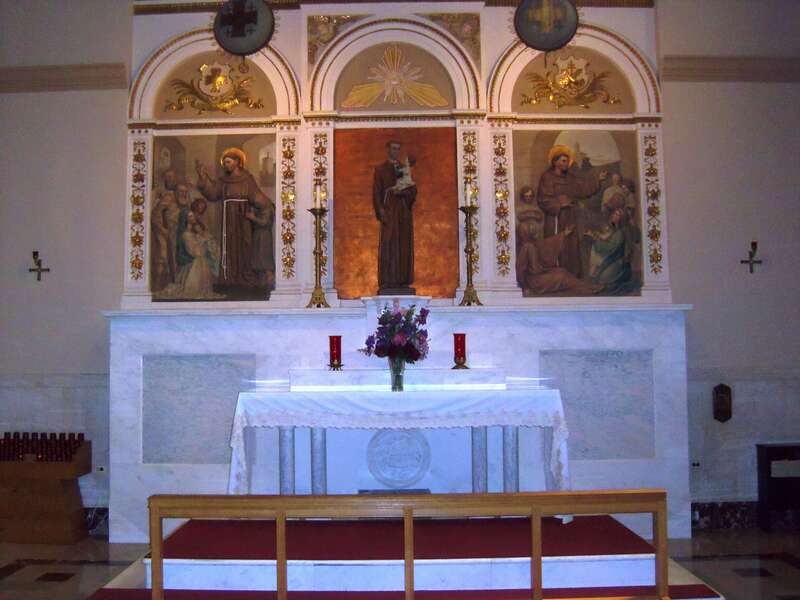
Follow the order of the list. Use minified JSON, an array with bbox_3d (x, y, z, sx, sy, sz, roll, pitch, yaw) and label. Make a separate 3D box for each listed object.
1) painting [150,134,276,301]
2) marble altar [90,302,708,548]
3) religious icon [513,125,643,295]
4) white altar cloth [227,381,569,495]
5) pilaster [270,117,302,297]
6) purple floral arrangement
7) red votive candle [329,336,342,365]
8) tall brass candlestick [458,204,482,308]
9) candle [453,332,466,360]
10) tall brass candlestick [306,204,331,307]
[{"bbox_3d":[-1.705,-0.752,8.051,1.146,1.545,0.060,-1,-4,0],"label":"painting"},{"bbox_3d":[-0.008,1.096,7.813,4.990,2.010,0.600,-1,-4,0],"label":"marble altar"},{"bbox_3d":[1.627,-0.798,8.052,1.173,1.545,0.060,-1,-4,0],"label":"religious icon"},{"bbox_3d":[-0.007,1.098,6.771,2.459,1.117,0.800,-1,-4,0],"label":"white altar cloth"},{"bbox_3d":[-1.031,-0.808,7.974,0.272,1.696,0.150,-1,-4,0],"label":"pilaster"},{"bbox_3d":[-0.027,0.256,6.718,0.520,0.474,0.440,-1,-4,0],"label":"purple floral arrangement"},{"bbox_3d":[-0.511,0.415,7.008,0.110,0.263,0.110,-1,-4,0],"label":"red votive candle"},{"bbox_3d":[0.628,-0.391,7.794,0.209,0.902,0.200,-1,-4,0],"label":"tall brass candlestick"},{"bbox_3d":[0.475,0.403,7.009,0.110,0.271,0.110,-1,-4,0],"label":"candle"},{"bbox_3d":[-0.723,-0.382,7.795,0.213,0.902,0.200,-1,-4,0],"label":"tall brass candlestick"}]

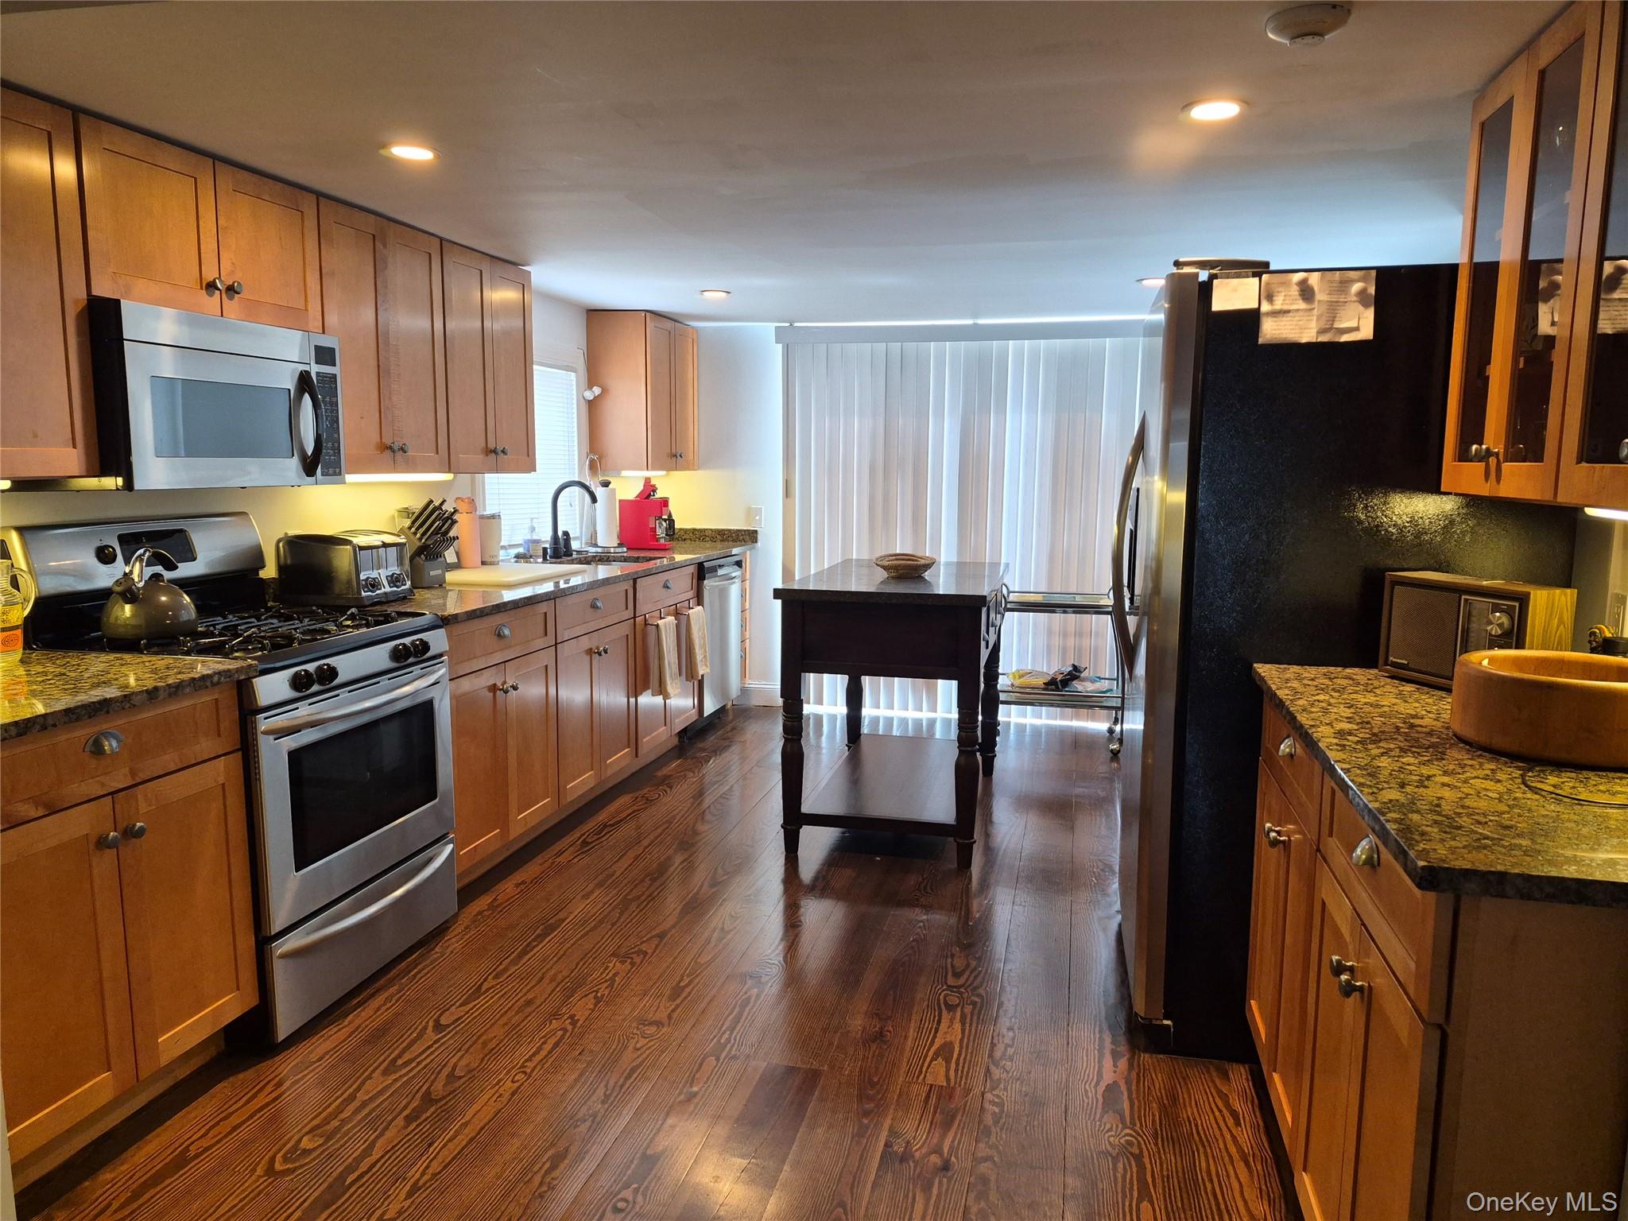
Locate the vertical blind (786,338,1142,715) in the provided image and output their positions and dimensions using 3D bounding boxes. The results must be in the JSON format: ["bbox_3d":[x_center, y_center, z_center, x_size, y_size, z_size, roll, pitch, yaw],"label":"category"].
[{"bbox_3d":[0.804,-0.416,5.743,1.990,2.000,0.090,2,8,14],"label":"vertical blind"}]

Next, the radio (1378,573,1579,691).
[{"bbox_3d":[1.308,0.047,2.150,0.120,0.209,0.330,-2,8,-18],"label":"radio"}]

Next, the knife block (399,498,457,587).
[{"bbox_3d":[-1.389,-0.245,3.933,0.230,0.320,0.125,4,8,26],"label":"knife block"}]

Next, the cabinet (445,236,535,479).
[{"bbox_3d":[-1.323,-0.900,3.996,0.325,0.770,0.602,2,8,14],"label":"cabinet"}]

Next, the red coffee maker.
[{"bbox_3d":[-0.885,-0.521,5.843,0.285,0.385,0.130,2,8,14],"label":"red coffee maker"}]

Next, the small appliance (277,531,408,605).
[{"bbox_3d":[-1.475,-0.138,3.438,0.285,0.205,0.270,1,8,9],"label":"small appliance"}]

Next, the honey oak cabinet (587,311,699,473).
[{"bbox_3d":[-0.881,-1.122,5.675,0.320,0.770,0.707,2,8,14],"label":"honey oak cabinet"}]

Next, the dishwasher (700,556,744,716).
[{"bbox_3d":[-0.746,0.123,5.556,0.610,0.800,0.600,2,8,14],"label":"dishwasher"}]

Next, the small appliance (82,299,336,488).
[{"bbox_3d":[-1.606,-0.528,2.786,0.390,0.420,0.740,2,8,14],"label":"small appliance"}]

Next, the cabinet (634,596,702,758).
[{"bbox_3d":[-0.931,0.268,4.928,0.605,0.590,0.738,2,8,14],"label":"cabinet"}]

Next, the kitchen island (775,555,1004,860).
[{"bbox_3d":[0.354,0.330,4.269,0.717,0.944,1.265,2,7,13],"label":"kitchen island"}]

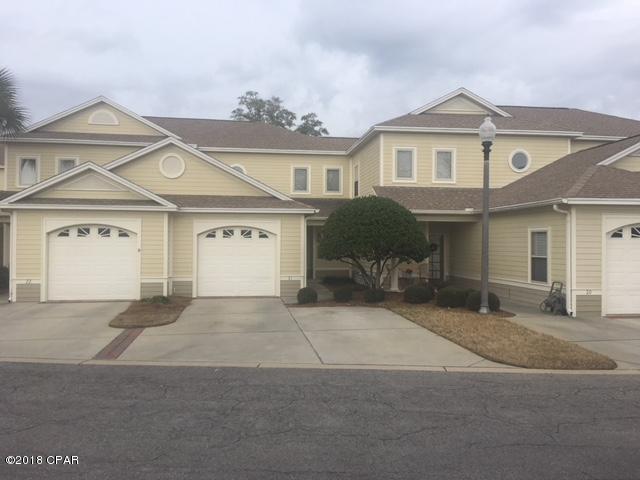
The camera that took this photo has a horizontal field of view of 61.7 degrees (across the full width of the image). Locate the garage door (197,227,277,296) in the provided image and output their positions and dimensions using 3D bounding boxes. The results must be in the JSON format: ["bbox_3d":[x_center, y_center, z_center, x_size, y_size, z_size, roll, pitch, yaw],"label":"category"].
[{"bbox_3d":[-2.526,0.662,16.500,2.420,2.150,0.100,0,-1,-7],"label":"garage door"}]

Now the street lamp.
[{"bbox_3d":[3.826,-0.562,12.300,0.400,4.550,0.400,0,0,-8],"label":"street lamp"}]

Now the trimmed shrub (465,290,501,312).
[{"bbox_3d":[3.894,1.469,12.850,0.860,0.560,0.860,0,0,-8],"label":"trimmed shrub"}]

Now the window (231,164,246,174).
[{"bbox_3d":[-3.262,-2.596,21.250,0.800,0.800,0.120,0,0,-8],"label":"window"}]

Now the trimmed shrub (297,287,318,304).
[{"bbox_3d":[-0.328,1.514,14.716,0.560,0.449,0.560,0,-1,-7],"label":"trimmed shrub"}]

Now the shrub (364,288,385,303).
[{"bbox_3d":[1.489,1.522,14.650,0.560,0.400,0.560,0,0,-8],"label":"shrub"}]

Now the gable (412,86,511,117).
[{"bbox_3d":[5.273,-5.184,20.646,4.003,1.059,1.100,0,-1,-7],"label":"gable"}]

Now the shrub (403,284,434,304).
[{"bbox_3d":[2.792,1.521,15.062,0.834,0.475,0.750,0,-1,-7],"label":"shrub"}]

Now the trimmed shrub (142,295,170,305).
[{"bbox_3d":[-4.299,1.565,14.100,0.740,0.260,0.600,0,0,-8],"label":"trimmed shrub"}]

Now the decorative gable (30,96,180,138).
[{"bbox_3d":[-7.883,-4.545,19.897,5.450,1.480,0.600,0,0,-8],"label":"decorative gable"}]

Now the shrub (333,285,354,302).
[{"bbox_3d":[0.691,1.528,15.401,0.574,0.443,0.560,0,-1,-7],"label":"shrub"}]

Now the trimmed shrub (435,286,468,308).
[{"bbox_3d":[3.509,1.498,14.196,0.847,0.513,0.800,0,-1,-7],"label":"trimmed shrub"}]

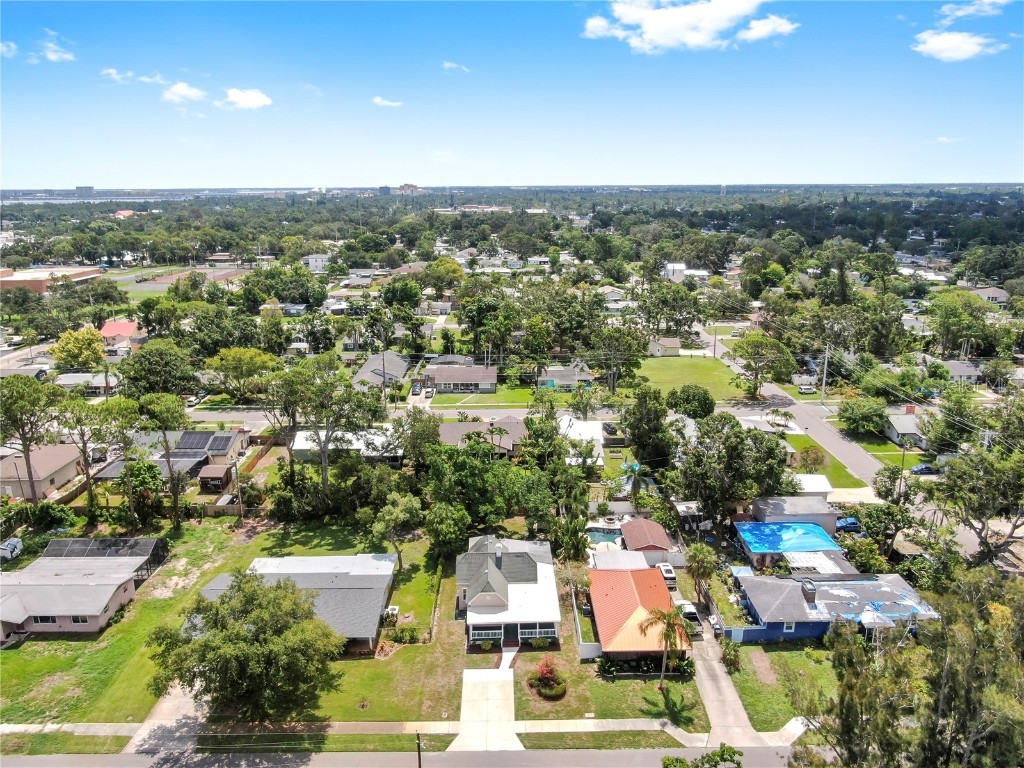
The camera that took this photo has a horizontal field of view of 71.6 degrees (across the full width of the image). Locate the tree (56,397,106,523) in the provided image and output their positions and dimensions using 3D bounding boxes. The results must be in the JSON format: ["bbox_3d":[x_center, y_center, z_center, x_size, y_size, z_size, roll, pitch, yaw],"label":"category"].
[{"bbox_3d":[-63.050,11.364,104.051,7.300,19.500,7.000,0,16,0],"label":"tree"}]

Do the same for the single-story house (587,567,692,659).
[{"bbox_3d":[13.880,25.190,80.380,9.200,4.800,16.200,0,16,0],"label":"single-story house"}]

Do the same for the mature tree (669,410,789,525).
[{"bbox_3d":[32.555,12.258,105.253,16.500,16.300,15.000,0,16,0],"label":"mature tree"}]

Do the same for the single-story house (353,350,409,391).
[{"bbox_3d":[-34.026,-3.619,186.863,11.800,4.800,27.000,-1,16,-1],"label":"single-story house"}]

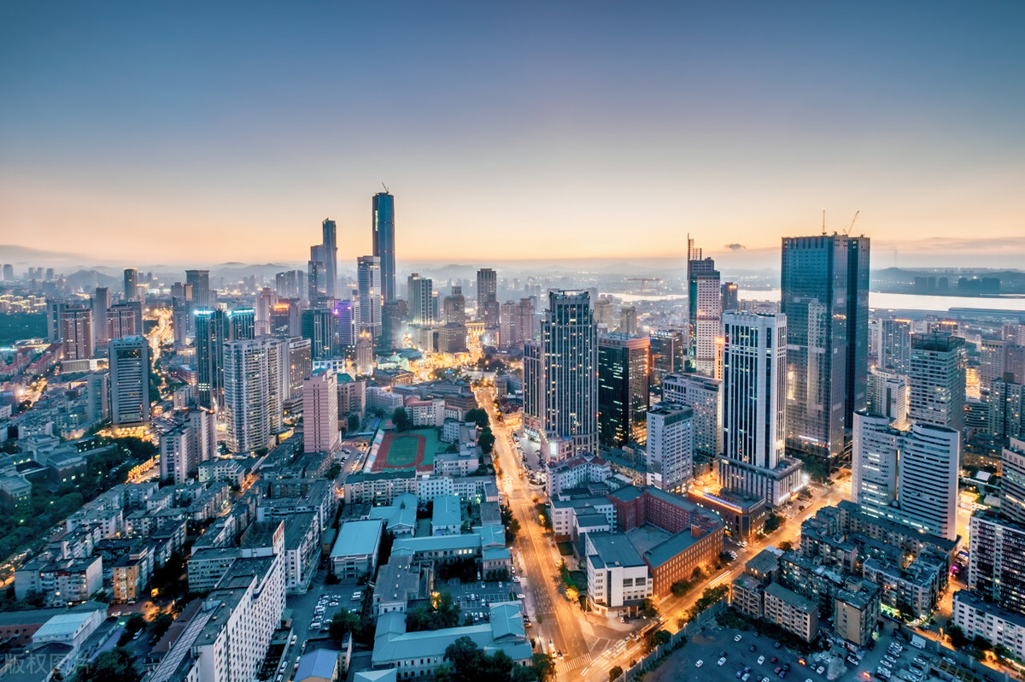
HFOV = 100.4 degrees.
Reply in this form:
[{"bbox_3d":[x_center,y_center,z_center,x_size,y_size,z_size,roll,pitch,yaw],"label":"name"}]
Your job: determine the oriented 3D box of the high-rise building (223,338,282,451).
[{"bbox_3d":[-261.340,50.210,433.890,38.000,110.000,38.000,5,8,38],"label":"high-rise building"}]

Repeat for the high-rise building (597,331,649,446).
[{"bbox_3d":[117.170,46.260,450.830,37.000,112.000,40.000,-4,8,-34],"label":"high-rise building"}]

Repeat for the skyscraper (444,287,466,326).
[{"bbox_3d":[-127.840,-54.453,931.720,41.000,133.000,38.000,-1,7,-10],"label":"skyscraper"}]

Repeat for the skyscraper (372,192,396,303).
[{"bbox_3d":[-328.500,-197.981,1103.950,47.000,356.000,47.000,-5,8,-38],"label":"skyscraper"}]

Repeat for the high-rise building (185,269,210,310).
[{"bbox_3d":[-914.610,-130.300,1240.000,48.000,155.000,38.000,-3,7,-30],"label":"high-rise building"}]

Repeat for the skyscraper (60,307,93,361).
[{"bbox_3d":[-761.050,-2.240,747.000,37.000,106.000,25.000,-5,8,-35],"label":"skyscraper"}]

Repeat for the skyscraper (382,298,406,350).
[{"bbox_3d":[-238.270,-26.390,853.690,31.000,117.000,31.000,4,8,35],"label":"skyscraper"}]

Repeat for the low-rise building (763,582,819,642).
[{"bbox_3d":[137.500,134.500,211.000,9.000,16.000,20.000,-5,8,-40],"label":"low-rise building"}]

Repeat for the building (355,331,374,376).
[{"bbox_3d":[-246.570,20.610,710.000,26.000,70.000,25.000,-1,6,-12],"label":"building"}]

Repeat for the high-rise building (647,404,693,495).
[{"bbox_3d":[124.900,86.600,336.800,38.000,66.000,14.500,-4,7,-36],"label":"high-rise building"}]

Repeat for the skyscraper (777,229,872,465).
[{"bbox_3d":[313.110,-0.120,426.070,58.000,213.000,47.000,-4,8,-34],"label":"skyscraper"}]

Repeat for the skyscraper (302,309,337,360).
[{"bbox_3d":[-364.960,-13.700,805.000,42.000,97.000,43.000,5,8,38],"label":"skyscraper"}]

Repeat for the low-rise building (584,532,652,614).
[{"bbox_3d":[55.509,124.713,229.286,27.000,25.000,28.000,-1,7,-8],"label":"low-rise building"}]

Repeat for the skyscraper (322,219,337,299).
[{"bbox_3d":[-685.350,-280.220,1600.000,50.000,340.000,48.000,-3,7,-23],"label":"skyscraper"}]

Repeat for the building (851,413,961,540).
[{"bbox_3d":[268.790,90.680,293.290,16.000,78.000,49.000,-6,9,-40],"label":"building"}]

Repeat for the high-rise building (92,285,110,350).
[{"bbox_3d":[-908.870,-52.020,945.000,20.000,128.000,20.000,-3,7,-26],"label":"high-rise building"}]

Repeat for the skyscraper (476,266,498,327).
[{"bbox_3d":[-59.885,-86.605,1004.509,43.000,171.000,40.000,-1,7,-8],"label":"skyscraper"}]

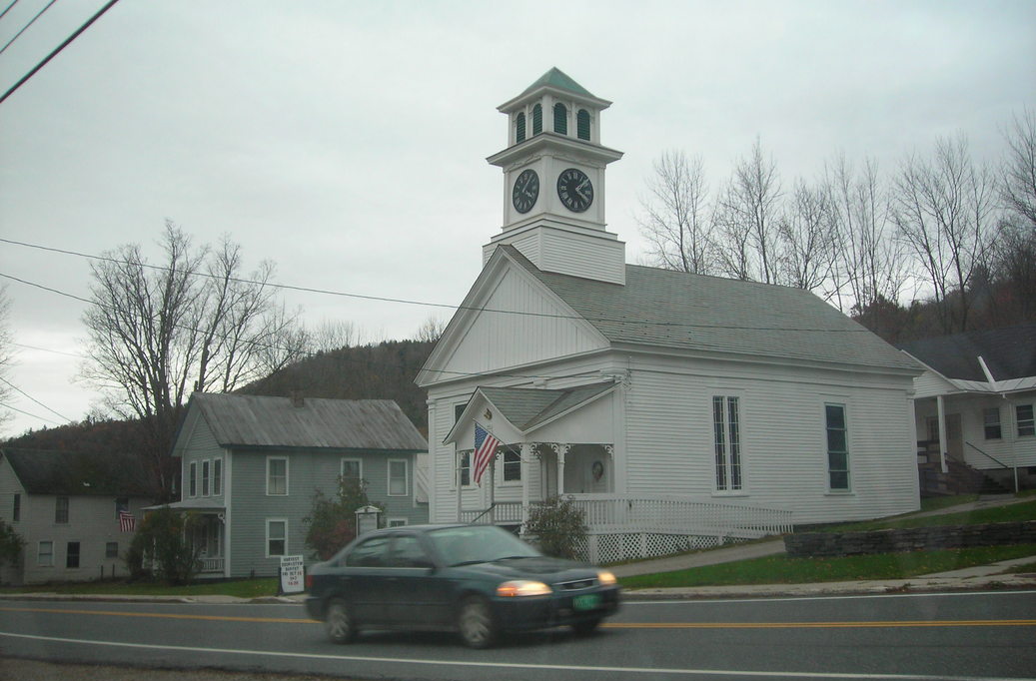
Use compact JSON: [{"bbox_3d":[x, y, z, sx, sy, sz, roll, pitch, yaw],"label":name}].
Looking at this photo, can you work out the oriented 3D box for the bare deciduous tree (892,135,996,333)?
[{"bbox_3d":[23.947,-4.357,64.000,5.800,14.300,5.600,-1,-9,0],"label":"bare deciduous tree"}]

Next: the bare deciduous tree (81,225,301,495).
[{"bbox_3d":[-16.710,2.573,58.000,11.400,17.200,10.800,-1,-9,0],"label":"bare deciduous tree"}]

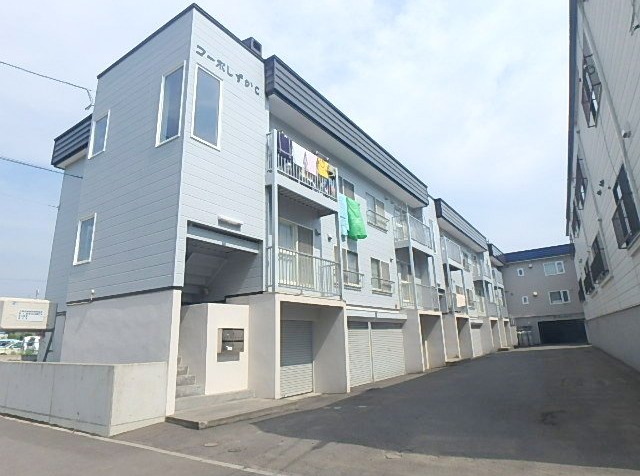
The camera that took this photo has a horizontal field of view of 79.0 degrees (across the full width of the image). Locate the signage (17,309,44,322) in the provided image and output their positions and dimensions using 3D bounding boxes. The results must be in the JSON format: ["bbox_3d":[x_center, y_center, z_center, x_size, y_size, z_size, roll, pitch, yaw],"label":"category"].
[{"bbox_3d":[-8.094,2.165,10.864,0.030,0.325,0.600,-11,-17,33],"label":"signage"}]

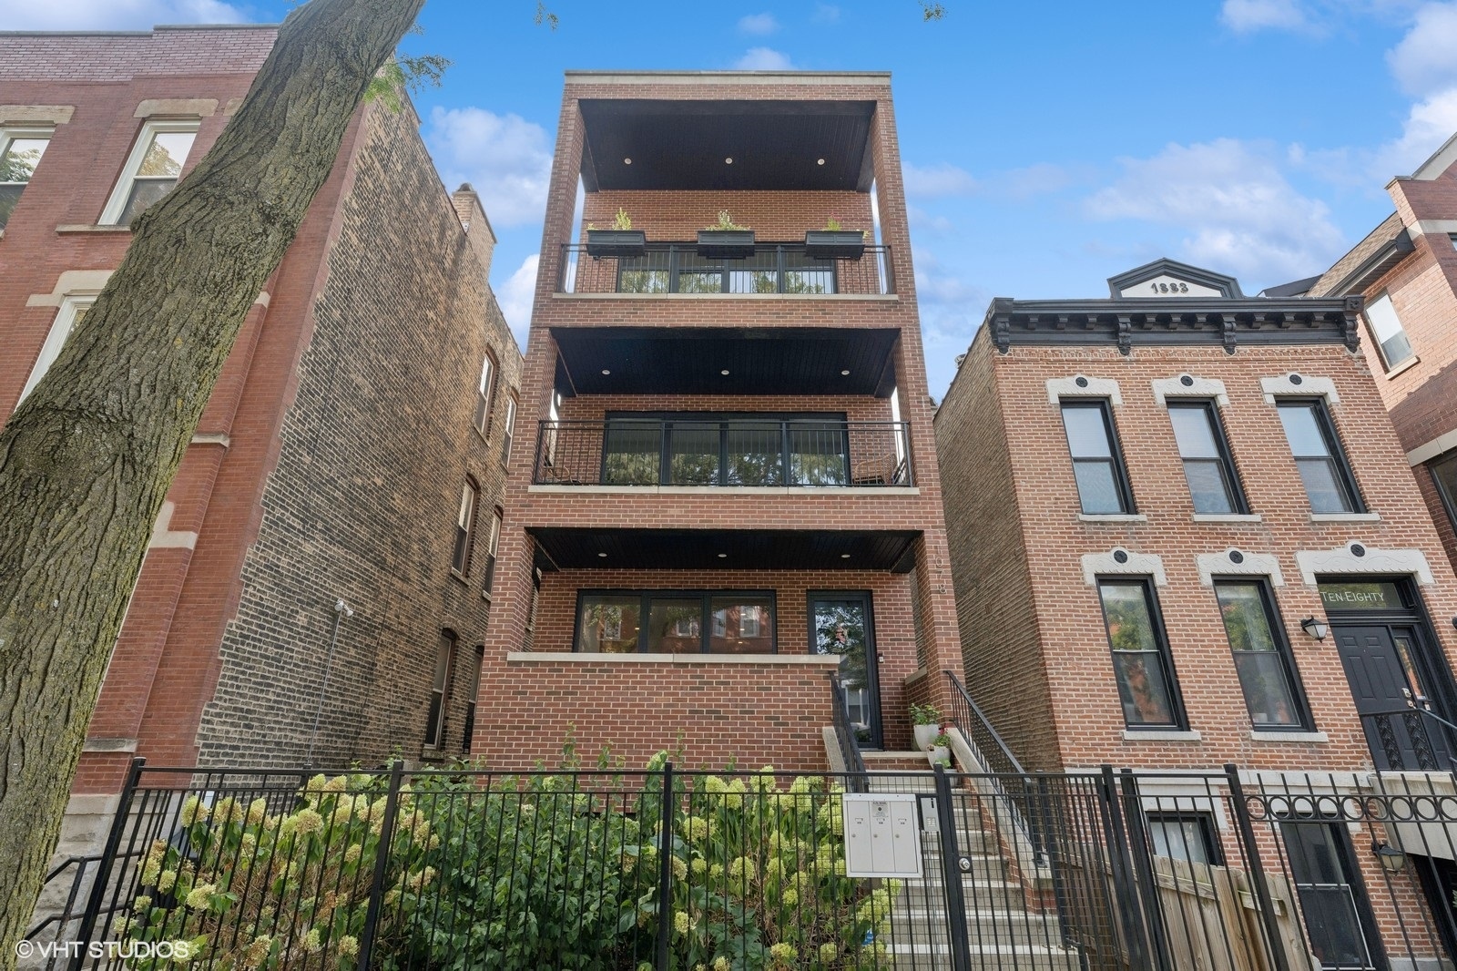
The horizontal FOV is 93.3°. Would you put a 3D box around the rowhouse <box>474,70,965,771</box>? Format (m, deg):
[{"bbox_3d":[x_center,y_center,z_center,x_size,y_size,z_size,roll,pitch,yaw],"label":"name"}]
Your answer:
[{"bbox_3d":[-0.028,0.908,15.588,5.973,13.318,12.000,0,-23,0],"label":"rowhouse"}]

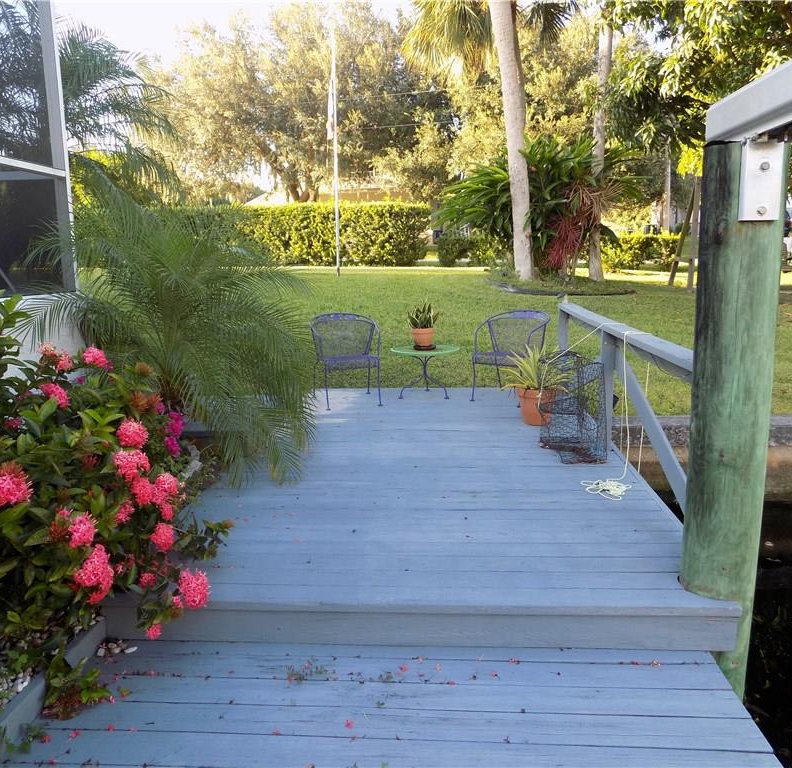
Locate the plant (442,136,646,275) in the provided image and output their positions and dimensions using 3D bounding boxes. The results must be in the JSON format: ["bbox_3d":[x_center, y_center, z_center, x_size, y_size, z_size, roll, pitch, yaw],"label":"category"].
[{"bbox_3d":[3.005,-3.729,14.759,4.200,2.905,3.200,0,10,5],"label":"plant"}]

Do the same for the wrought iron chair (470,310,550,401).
[{"bbox_3d":[1.072,-0.267,6.363,0.590,0.800,0.620,7,13,36],"label":"wrought iron chair"}]

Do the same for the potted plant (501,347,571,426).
[{"bbox_3d":[1.107,0.003,5.384,0.520,0.590,0.500,-1,10,4],"label":"potted plant"}]

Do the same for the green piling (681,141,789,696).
[{"bbox_3d":[1.268,0.290,2.620,0.268,2.320,0.268,-1,10,4],"label":"green piling"}]

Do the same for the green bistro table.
[{"bbox_3d":[0.292,-0.110,6.516,0.640,0.455,0.640,0,10,5],"label":"green bistro table"}]

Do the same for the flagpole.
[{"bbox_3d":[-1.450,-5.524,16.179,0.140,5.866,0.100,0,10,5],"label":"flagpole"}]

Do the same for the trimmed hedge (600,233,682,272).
[{"bbox_3d":[5.838,-3.112,16.113,2.200,0.920,0.900,-1,10,4],"label":"trimmed hedge"}]

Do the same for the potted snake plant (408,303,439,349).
[{"bbox_3d":[0.276,-0.556,6.472,0.290,0.440,0.280,0,10,5],"label":"potted snake plant"}]

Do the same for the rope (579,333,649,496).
[{"bbox_3d":[1.278,0.147,3.888,0.420,0.840,0.660,-1,10,4],"label":"rope"}]

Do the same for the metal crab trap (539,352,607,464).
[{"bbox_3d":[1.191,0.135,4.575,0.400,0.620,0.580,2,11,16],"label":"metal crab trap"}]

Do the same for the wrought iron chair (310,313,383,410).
[{"bbox_3d":[-0.462,-0.235,6.288,0.590,0.800,0.620,-3,11,-14],"label":"wrought iron chair"}]

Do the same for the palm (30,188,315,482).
[{"bbox_3d":[-1.482,-0.422,4.981,1.850,1.850,1.850,-1,10,4],"label":"palm"}]

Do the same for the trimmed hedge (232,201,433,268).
[{"bbox_3d":[-1.624,-3.975,18.050,5.500,1.600,1.100,-1,10,4],"label":"trimmed hedge"}]

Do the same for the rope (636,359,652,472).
[{"bbox_3d":[1.497,0.177,4.095,0.045,0.760,0.040,0,10,5],"label":"rope"}]

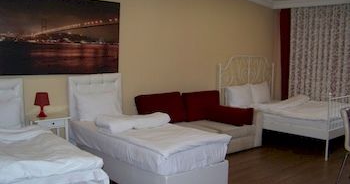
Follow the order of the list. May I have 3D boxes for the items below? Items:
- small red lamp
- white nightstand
[{"bbox_3d":[-1.695,0.170,4.641,0.190,0.310,0.190,-4,7,-39],"label":"small red lamp"},{"bbox_3d":[-1.626,0.666,4.714,0.460,0.680,0.360,-4,7,-39],"label":"white nightstand"}]

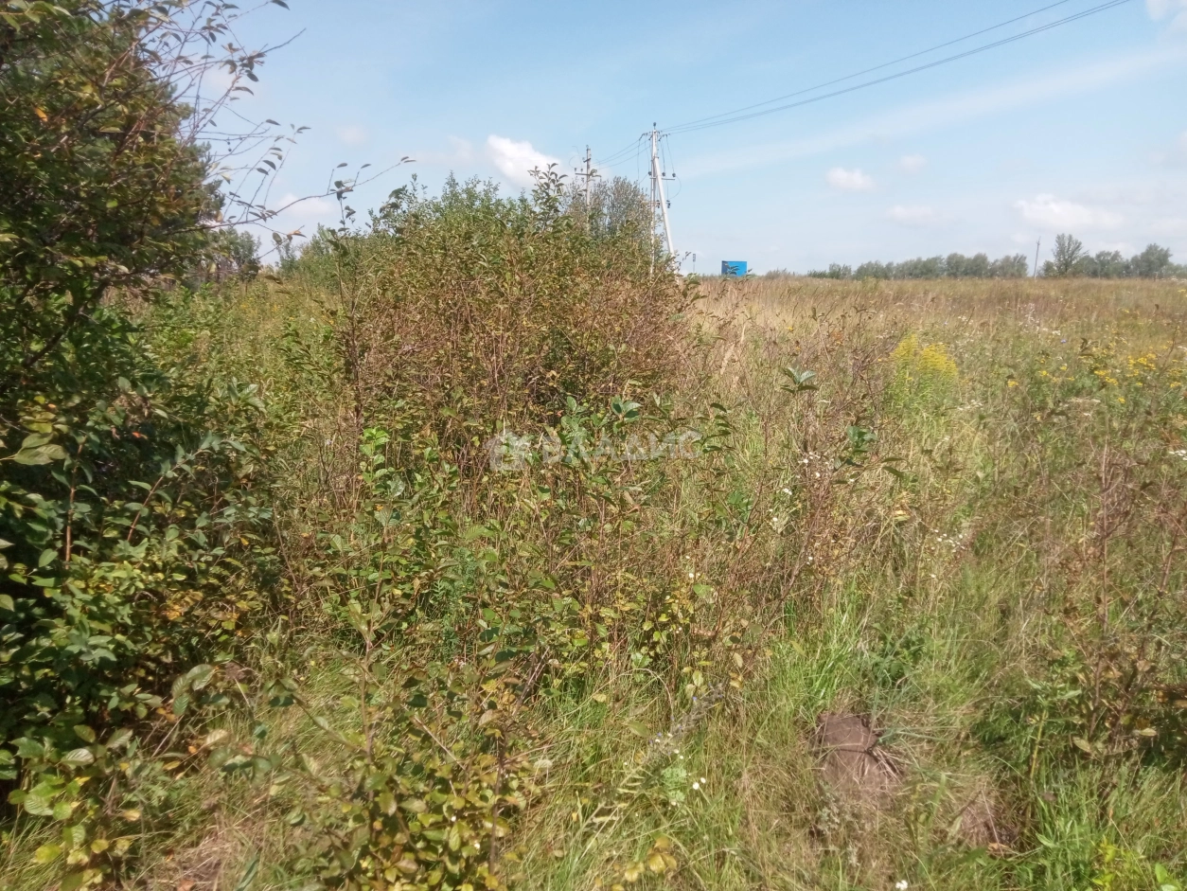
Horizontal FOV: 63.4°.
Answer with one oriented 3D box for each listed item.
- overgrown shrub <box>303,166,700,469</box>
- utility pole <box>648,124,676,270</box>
[{"bbox_3d":[-0.620,-0.567,6.194,2.350,2.100,2.100,0,10,0],"label":"overgrown shrub"},{"bbox_3d":[3.314,-10.696,45.021,1.500,8.700,2.200,-5,12,-29],"label":"utility pole"}]

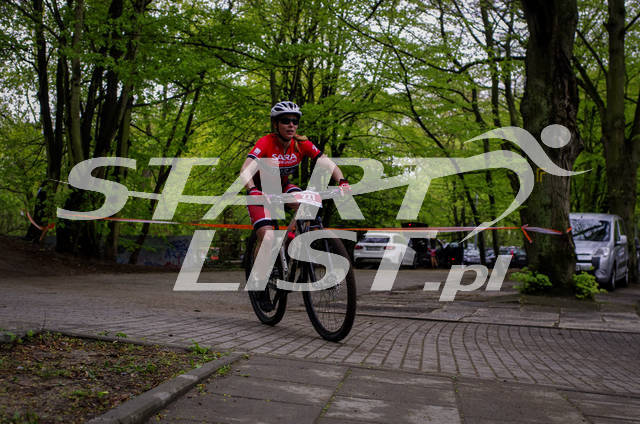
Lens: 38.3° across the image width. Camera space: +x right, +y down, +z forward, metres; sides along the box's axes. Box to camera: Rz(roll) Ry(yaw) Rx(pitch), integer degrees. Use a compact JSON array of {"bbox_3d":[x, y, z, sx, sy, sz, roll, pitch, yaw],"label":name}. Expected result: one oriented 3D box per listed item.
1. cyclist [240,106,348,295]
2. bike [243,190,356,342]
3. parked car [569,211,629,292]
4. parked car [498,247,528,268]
[{"bbox_3d":[-0.253,-0.023,6.468,0.730,1.470,0.930,-5,1,-25],"label":"cyclist"},{"bbox_3d":[-0.201,0.349,6.442,0.690,1.020,1.815,-5,1,-25],"label":"bike"},{"bbox_3d":[6.480,0.930,22.650,1.820,1.800,4.380,-1,-2,25],"label":"parked car"},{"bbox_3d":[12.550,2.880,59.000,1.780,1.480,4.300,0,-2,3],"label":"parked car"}]

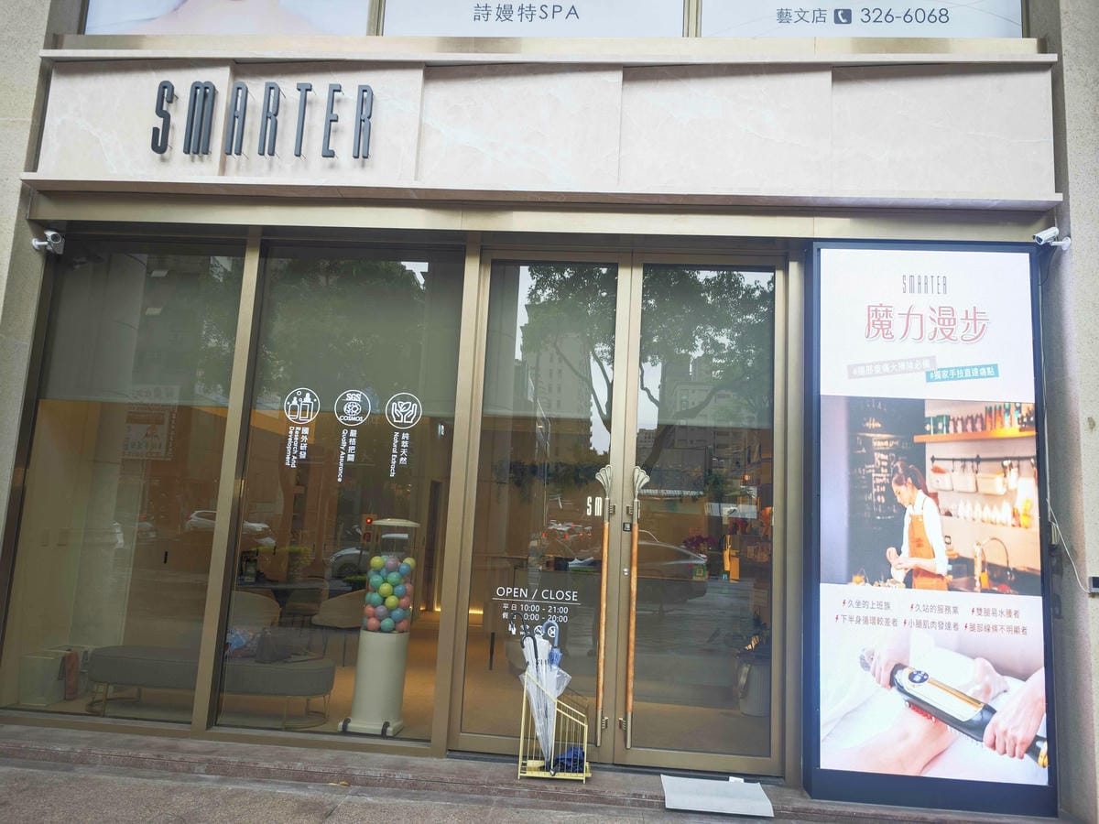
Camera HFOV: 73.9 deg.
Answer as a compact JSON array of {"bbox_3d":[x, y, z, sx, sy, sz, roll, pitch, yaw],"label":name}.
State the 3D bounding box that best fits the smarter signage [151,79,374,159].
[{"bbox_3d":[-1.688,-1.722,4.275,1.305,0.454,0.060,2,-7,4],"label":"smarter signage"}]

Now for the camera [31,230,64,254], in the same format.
[{"bbox_3d":[-3.083,-1.045,4.490,0.160,0.110,0.120,17,4,43],"label":"camera"}]

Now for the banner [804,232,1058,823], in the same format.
[{"bbox_3d":[2.021,0.548,3.973,1.200,2.969,0.180,2,-7,4],"label":"banner"}]

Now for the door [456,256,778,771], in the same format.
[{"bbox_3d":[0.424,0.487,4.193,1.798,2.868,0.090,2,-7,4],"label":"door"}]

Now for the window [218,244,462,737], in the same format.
[{"bbox_3d":[-1.222,0.405,4.393,1.282,2.898,0.070,2,-7,4],"label":"window"}]

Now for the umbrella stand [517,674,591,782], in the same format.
[{"bbox_3d":[0.041,1.672,3.911,0.360,0.520,0.165,2,-7,4],"label":"umbrella stand"}]

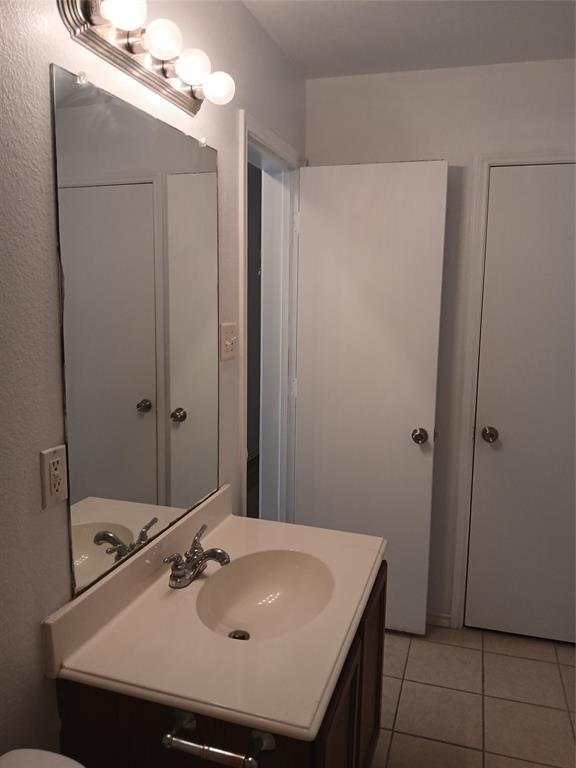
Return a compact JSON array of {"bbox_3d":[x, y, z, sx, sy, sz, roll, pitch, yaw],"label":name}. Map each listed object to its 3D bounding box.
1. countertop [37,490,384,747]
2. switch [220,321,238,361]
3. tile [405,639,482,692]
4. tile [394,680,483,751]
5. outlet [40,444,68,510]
[{"bbox_3d":[-0.080,0.476,1.464,0.545,0.130,0.872,3,9,18],"label":"countertop"},{"bbox_3d":[-0.186,-0.137,1.902,0.014,0.115,0.117,3,9,18],"label":"switch"},{"bbox_3d":[0.670,1.201,2.462,0.304,0.010,0.304,3,9,18],"label":"tile"},{"bbox_3d":[0.575,1.243,2.173,0.304,0.010,0.304,3,9,18],"label":"tile"},{"bbox_3d":[-0.455,0.183,1.135,0.009,0.114,0.071,3,9,18],"label":"outlet"}]

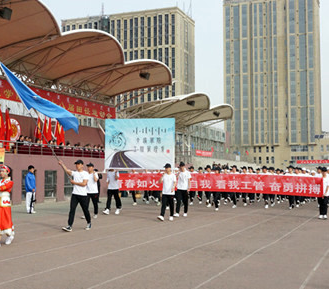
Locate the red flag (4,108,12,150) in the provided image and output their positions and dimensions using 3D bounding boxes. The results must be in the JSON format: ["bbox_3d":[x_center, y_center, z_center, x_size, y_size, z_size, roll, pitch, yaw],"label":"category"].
[{"bbox_3d":[-7.658,-0.698,23.004,0.250,2.031,0.420,-1,-4,25],"label":"red flag"}]

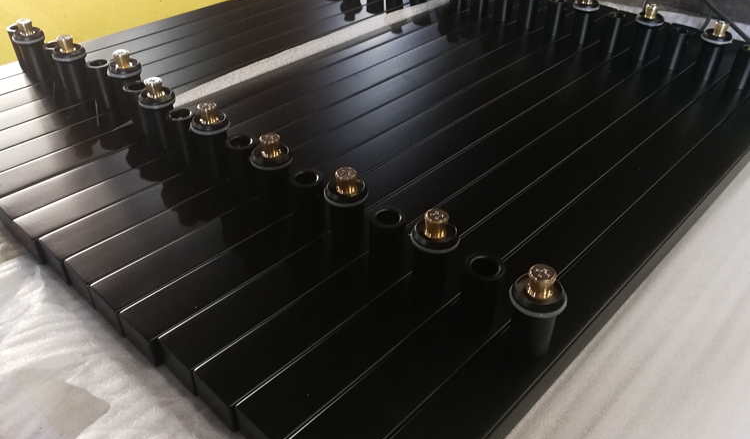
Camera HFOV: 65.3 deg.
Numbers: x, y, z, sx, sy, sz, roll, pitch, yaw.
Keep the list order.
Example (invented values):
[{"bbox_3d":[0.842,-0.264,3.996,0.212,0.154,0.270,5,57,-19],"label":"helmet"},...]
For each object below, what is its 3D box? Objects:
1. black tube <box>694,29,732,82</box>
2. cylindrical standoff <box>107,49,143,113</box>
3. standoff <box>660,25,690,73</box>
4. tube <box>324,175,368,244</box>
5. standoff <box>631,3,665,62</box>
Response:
[{"bbox_3d":[0.387,-0.190,0.677,0.030,0.050,0.030,32,48,33],"label":"black tube"},{"bbox_3d":[-0.259,-0.144,0.618,0.035,0.067,0.035,0,39,0],"label":"cylindrical standoff"},{"bbox_3d":[0.376,-0.215,0.734,0.026,0.046,0.026,32,49,33],"label":"standoff"},{"bbox_3d":[-0.021,-0.005,0.455,0.035,0.056,0.035,0,39,0],"label":"tube"},{"bbox_3d":[0.345,-0.240,0.748,0.035,0.066,0.035,32,49,33],"label":"standoff"}]

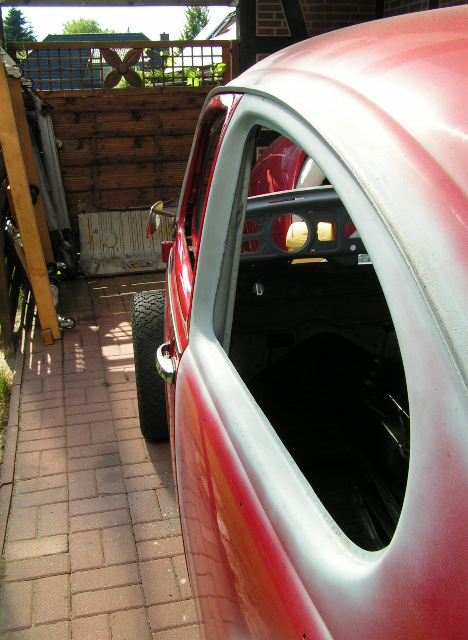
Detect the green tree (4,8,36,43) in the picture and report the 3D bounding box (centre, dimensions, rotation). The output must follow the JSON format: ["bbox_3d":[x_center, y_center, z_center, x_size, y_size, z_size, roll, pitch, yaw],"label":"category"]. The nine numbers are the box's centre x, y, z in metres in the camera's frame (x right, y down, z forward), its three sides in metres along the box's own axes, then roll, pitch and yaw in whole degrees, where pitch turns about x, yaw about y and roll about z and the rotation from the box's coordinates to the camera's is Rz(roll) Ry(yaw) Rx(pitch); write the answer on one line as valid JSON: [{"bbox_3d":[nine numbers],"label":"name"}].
[{"bbox_3d":[-13.789,-16.597,45.140,4.800,6.392,4.800,-5,19,-12],"label":"green tree"}]

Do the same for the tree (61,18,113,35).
[{"bbox_3d":[-12.481,-22.258,60.906,5.900,7.155,5.900,-5,19,-12],"label":"tree"}]

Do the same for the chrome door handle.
[{"bbox_3d":[-0.139,0.088,1.451,0.043,0.034,0.150,-4,19,-8],"label":"chrome door handle"}]

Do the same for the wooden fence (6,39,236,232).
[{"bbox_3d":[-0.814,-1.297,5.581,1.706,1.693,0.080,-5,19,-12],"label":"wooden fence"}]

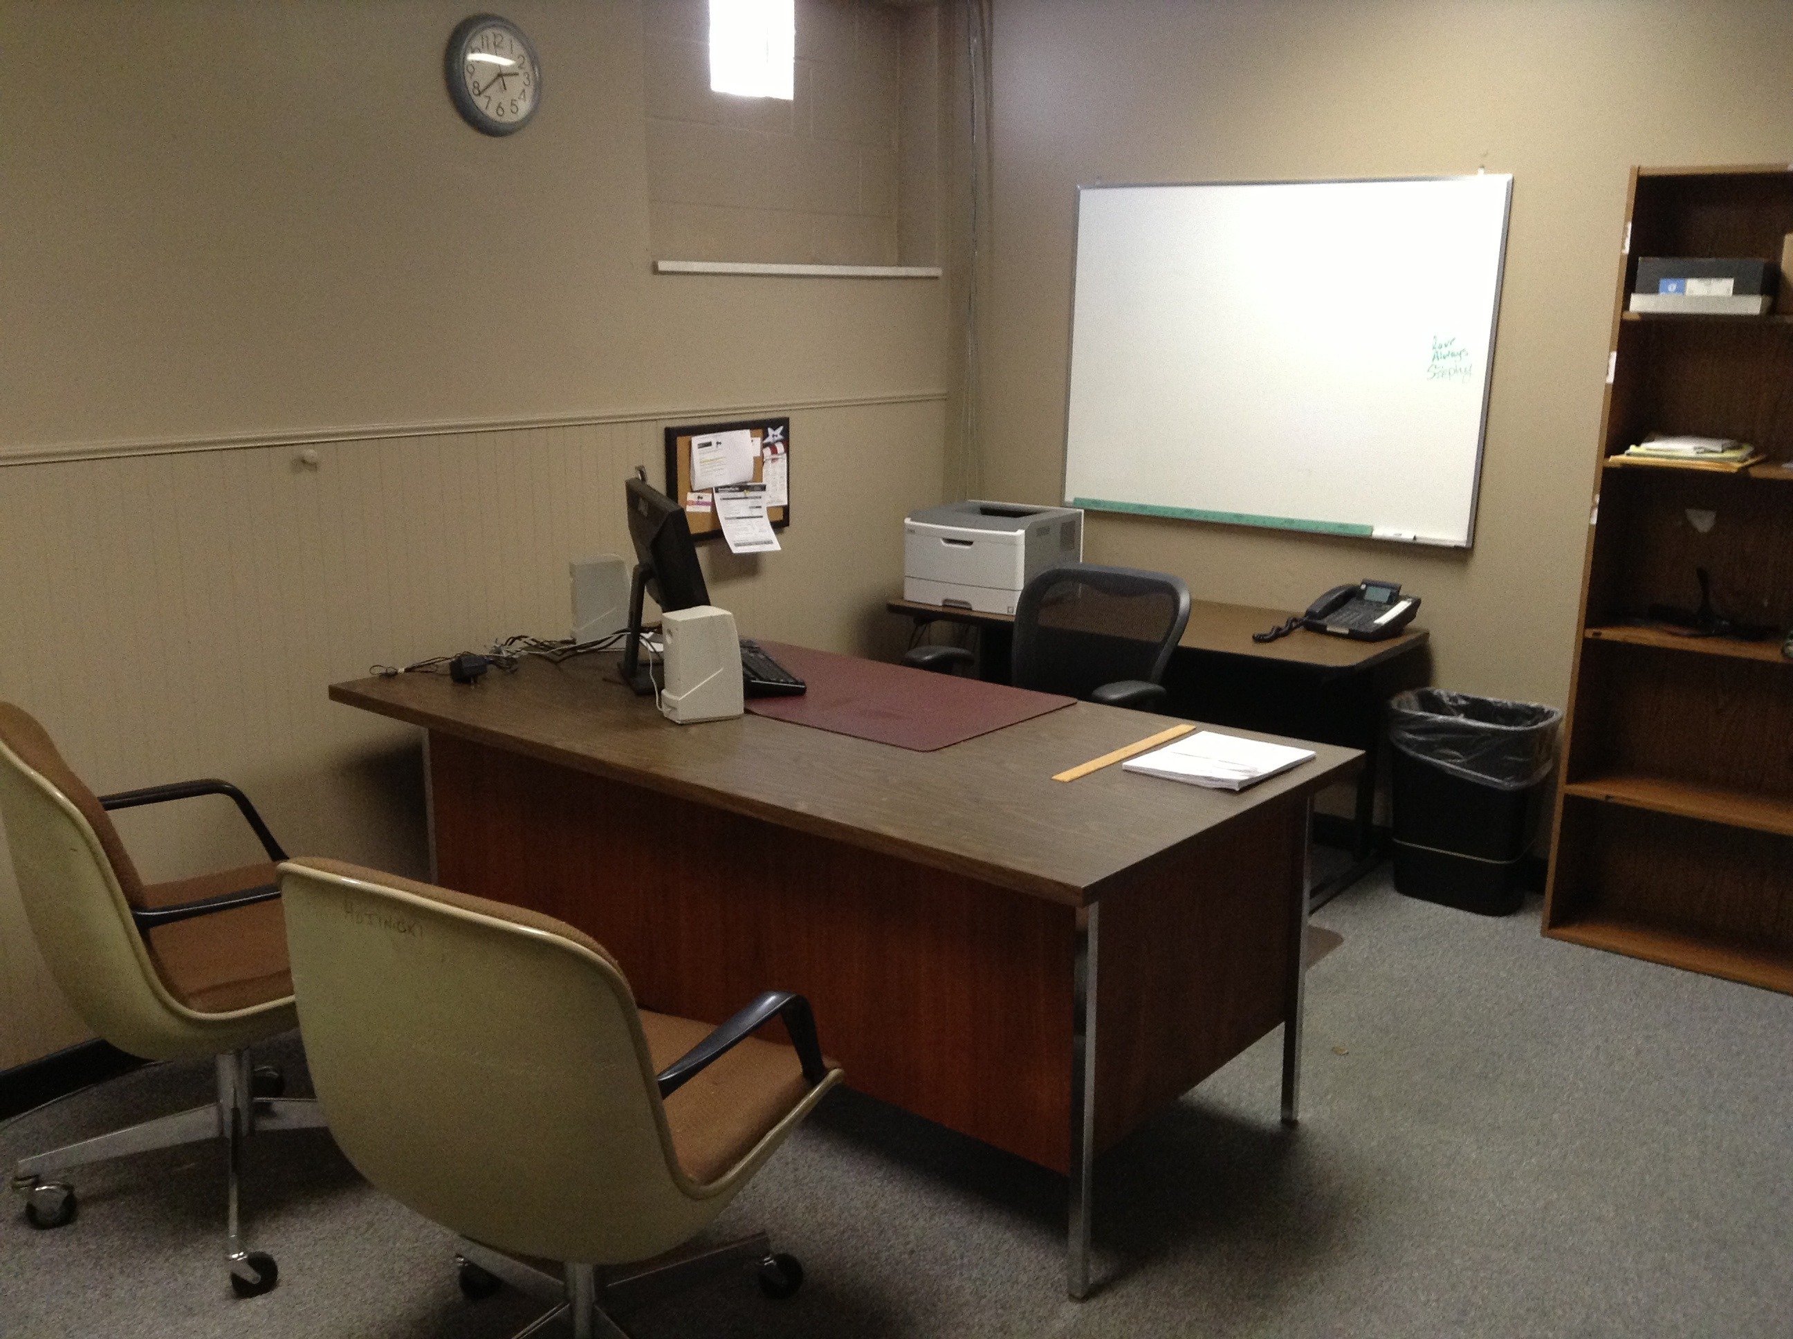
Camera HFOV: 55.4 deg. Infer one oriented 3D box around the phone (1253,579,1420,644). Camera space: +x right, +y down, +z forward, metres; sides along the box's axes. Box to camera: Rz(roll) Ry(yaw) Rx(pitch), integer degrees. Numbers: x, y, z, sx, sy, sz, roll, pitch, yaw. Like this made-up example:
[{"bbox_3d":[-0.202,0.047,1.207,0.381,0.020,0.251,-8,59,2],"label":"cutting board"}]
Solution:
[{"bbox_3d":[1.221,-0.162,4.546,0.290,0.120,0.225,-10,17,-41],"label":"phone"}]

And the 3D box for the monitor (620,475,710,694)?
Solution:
[{"bbox_3d":[-0.450,-0.171,3.475,0.205,0.385,0.500,-3,13,-18],"label":"monitor"}]

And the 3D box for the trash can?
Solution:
[{"bbox_3d":[1.462,0.342,4.397,0.385,0.505,0.295,10,16,35],"label":"trash can"}]

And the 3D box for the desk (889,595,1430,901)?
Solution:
[{"bbox_3d":[0.690,0.171,4.761,1.380,0.647,0.620,10,16,35],"label":"desk"}]

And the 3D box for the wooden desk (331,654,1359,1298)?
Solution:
[{"bbox_3d":[-0.151,0.444,3.286,1.756,0.730,0.933,11,16,37],"label":"wooden desk"}]

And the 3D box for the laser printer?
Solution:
[{"bbox_3d":[0.287,-0.324,4.886,0.390,0.248,0.375,9,15,30],"label":"laser printer"}]

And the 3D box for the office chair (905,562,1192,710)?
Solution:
[{"bbox_3d":[0.317,0.206,3.945,0.650,0.920,0.640,10,16,35],"label":"office chair"}]

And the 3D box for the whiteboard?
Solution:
[{"bbox_3d":[1.018,-0.859,4.691,1.235,0.925,0.045,10,16,35],"label":"whiteboard"}]

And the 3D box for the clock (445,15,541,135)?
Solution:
[{"bbox_3d":[-0.857,-1.279,3.665,0.045,0.250,0.250,10,16,35],"label":"clock"}]

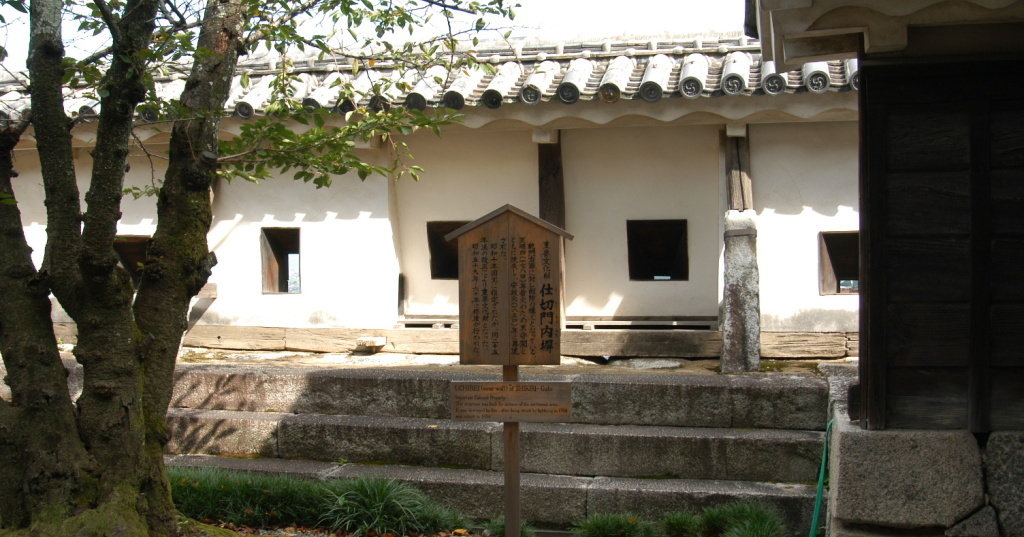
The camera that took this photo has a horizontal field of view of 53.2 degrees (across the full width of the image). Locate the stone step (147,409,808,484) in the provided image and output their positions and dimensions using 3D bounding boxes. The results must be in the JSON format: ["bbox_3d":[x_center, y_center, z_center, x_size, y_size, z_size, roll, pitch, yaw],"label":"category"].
[{"bbox_3d":[-0.325,1.167,6.863,4.641,0.257,0.460,0,0,15],"label":"stone step"}]

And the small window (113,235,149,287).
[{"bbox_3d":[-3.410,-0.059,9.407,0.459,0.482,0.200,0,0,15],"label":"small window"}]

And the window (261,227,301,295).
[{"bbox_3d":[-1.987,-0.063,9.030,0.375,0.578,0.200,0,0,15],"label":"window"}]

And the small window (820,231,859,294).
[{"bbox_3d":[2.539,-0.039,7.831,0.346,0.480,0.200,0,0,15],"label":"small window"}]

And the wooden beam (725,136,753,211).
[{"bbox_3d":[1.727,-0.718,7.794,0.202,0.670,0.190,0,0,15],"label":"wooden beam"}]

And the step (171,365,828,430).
[{"bbox_3d":[-0.337,0.904,7.318,4.965,0.274,0.500,0,0,15],"label":"step"}]

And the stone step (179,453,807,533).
[{"bbox_3d":[-0.313,1.413,6.458,4.338,0.240,0.450,0,0,15],"label":"stone step"}]

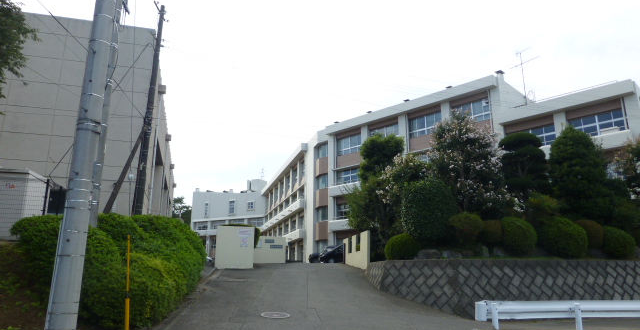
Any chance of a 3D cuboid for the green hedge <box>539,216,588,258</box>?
[{"bbox_3d":[8.012,2.402,14.600,1.550,1.250,1.500,0,-14,0],"label":"green hedge"}]

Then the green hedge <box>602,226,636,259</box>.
[{"bbox_3d":[10.935,2.830,16.199,1.100,1.150,1.100,4,-14,-14],"label":"green hedge"}]

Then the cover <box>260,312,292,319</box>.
[{"bbox_3d":[-0.981,3.360,9.845,0.660,0.050,0.660,2,-7,1],"label":"cover"}]

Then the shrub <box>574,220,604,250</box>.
[{"bbox_3d":[10.187,2.623,16.866,1.100,1.100,1.100,4,-14,-14],"label":"shrub"}]

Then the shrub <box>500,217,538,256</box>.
[{"bbox_3d":[6.870,2.474,15.356,1.170,1.250,1.150,4,-14,-14],"label":"shrub"}]

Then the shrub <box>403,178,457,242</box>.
[{"bbox_3d":[4.047,1.682,16.400,2.000,2.400,1.900,0,-14,0],"label":"shrub"}]

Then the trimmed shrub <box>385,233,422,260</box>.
[{"bbox_3d":[2.840,2.772,15.000,1.200,0.880,1.150,0,-14,0],"label":"trimmed shrub"}]

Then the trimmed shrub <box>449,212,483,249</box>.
[{"bbox_3d":[5.217,2.368,15.800,1.220,1.250,1.200,0,-14,0],"label":"trimmed shrub"}]

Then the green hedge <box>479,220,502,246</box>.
[{"bbox_3d":[6.259,2.467,16.100,1.150,1.000,1.150,0,-14,0],"label":"green hedge"}]

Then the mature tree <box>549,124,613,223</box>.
[{"bbox_3d":[11.462,0.715,19.388,2.500,5.140,2.500,4,-14,-14],"label":"mature tree"}]

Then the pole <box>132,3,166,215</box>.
[{"bbox_3d":[-5.733,-1.081,14.869,0.250,9.670,0.250,0,-14,0],"label":"pole"}]

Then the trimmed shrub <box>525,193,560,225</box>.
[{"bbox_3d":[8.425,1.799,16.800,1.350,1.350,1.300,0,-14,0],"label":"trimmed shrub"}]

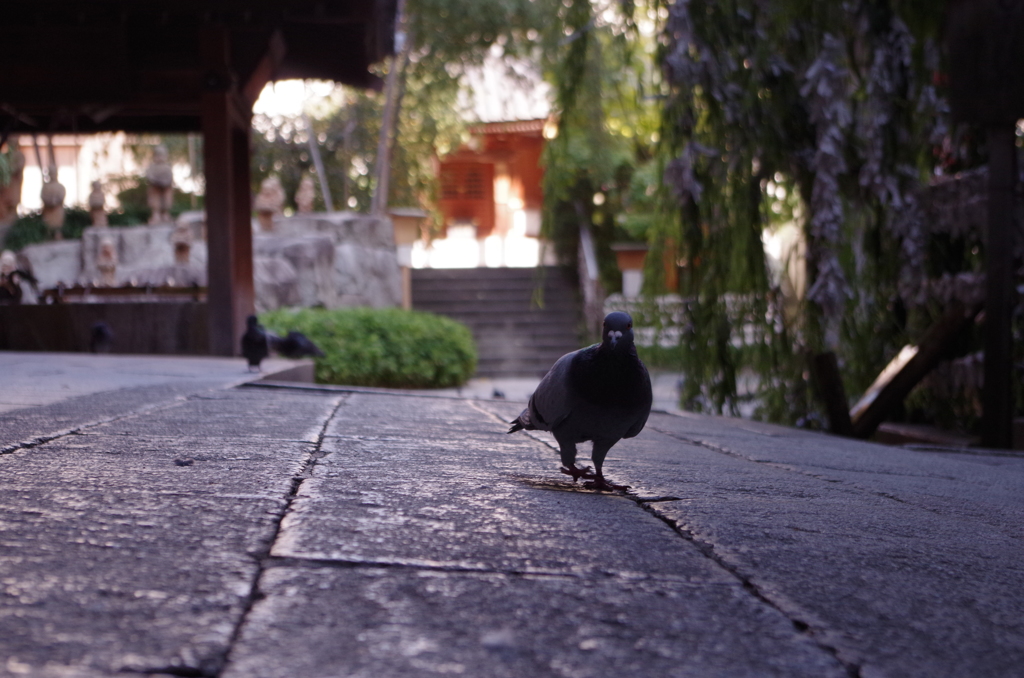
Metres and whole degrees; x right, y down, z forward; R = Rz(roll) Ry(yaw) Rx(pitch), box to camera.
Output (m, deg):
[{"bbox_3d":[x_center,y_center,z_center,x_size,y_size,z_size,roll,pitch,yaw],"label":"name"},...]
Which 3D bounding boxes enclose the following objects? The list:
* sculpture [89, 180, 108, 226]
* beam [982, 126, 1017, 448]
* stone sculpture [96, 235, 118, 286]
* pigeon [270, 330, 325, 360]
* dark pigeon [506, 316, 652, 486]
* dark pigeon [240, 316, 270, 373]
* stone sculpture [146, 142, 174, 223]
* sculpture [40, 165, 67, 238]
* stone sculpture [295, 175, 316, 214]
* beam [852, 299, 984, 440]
[{"bbox_3d":[-4.442,-1.456,25.000,0.185,0.470,0.170,0,1,-10],"label":"sculpture"},{"bbox_3d":[2.092,-0.221,10.000,0.115,1.400,0.115,0,1,9],"label":"beam"},{"bbox_3d":[-4.171,-0.809,24.000,0.210,0.520,0.180,0,1,-10],"label":"stone sculpture"},{"bbox_3d":[-0.953,0.026,10.200,0.270,0.150,0.110,0,1,6],"label":"pigeon"},{"bbox_3d":[0.085,0.075,2.850,0.110,0.215,0.260,-1,1,-27],"label":"dark pigeon"},{"bbox_3d":[-1.036,0.018,9.400,0.115,0.235,0.210,0,1,-6],"label":"dark pigeon"},{"bbox_3d":[-3.776,-1.660,25.000,0.280,0.830,0.240,0,1,-9],"label":"stone sculpture"},{"bbox_3d":[-4.925,-1.477,25.000,0.260,0.770,0.230,0,1,-11],"label":"sculpture"},{"bbox_3d":[-2.218,-1.552,25.000,0.200,0.420,0.180,0,1,-5],"label":"stone sculpture"},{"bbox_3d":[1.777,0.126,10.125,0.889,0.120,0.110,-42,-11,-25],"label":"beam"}]

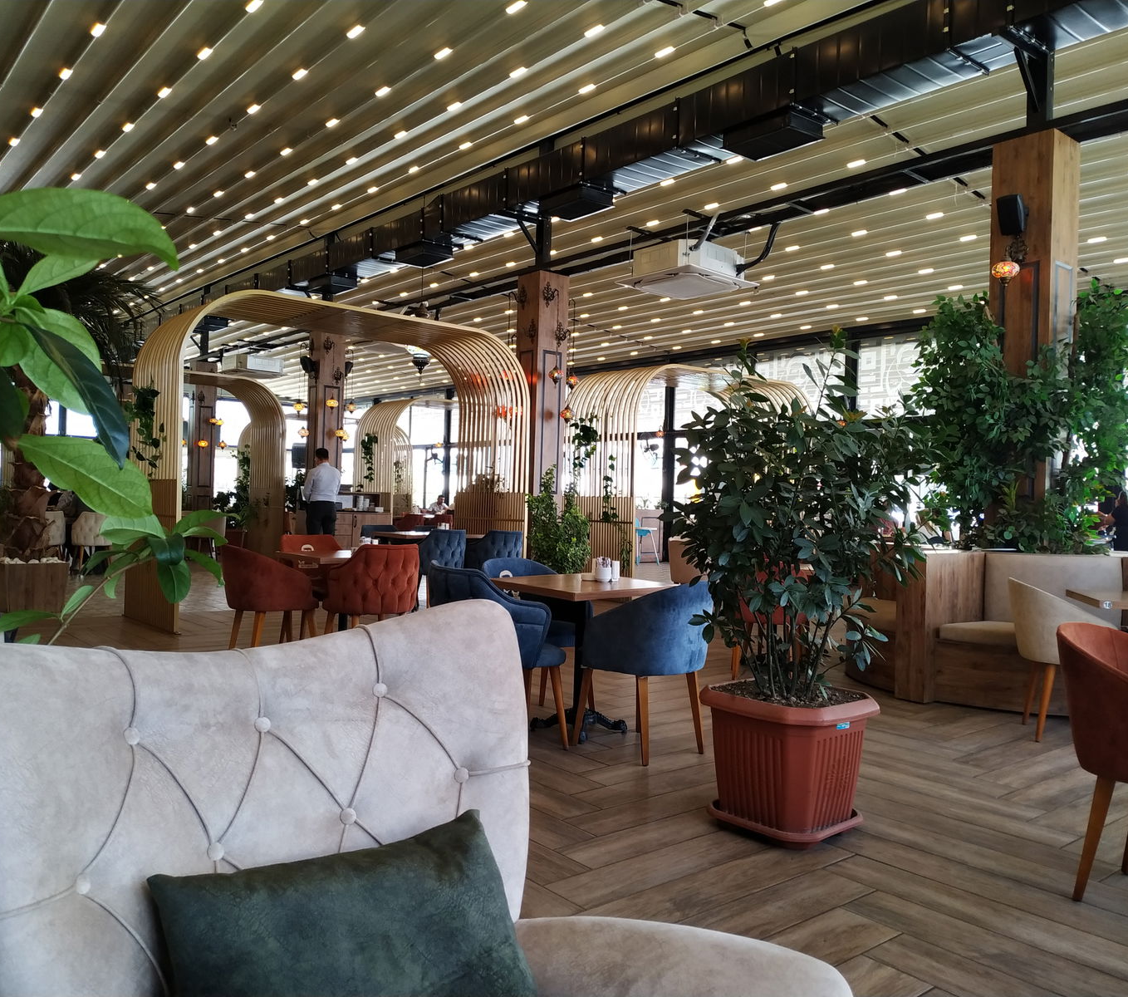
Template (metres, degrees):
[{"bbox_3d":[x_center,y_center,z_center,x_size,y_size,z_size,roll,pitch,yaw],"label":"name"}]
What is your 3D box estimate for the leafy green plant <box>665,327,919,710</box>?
[{"bbox_3d":[0.867,0.076,3.420,0.930,1.380,0.860,1,0,0],"label":"leafy green plant"}]

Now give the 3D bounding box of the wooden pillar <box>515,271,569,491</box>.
[{"bbox_3d":[-0.275,-0.680,10.549,0.390,3.720,0.390,1,0,-40],"label":"wooden pillar"}]

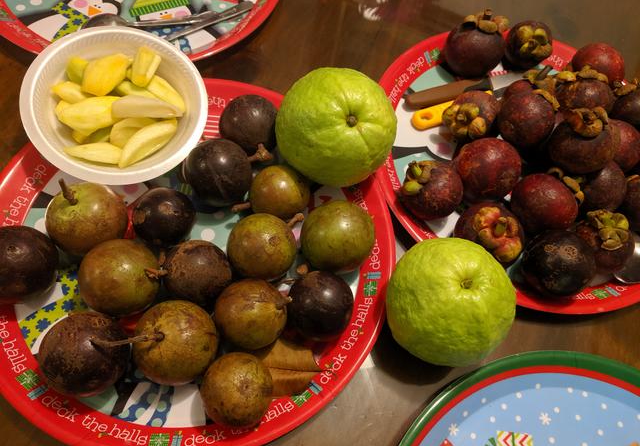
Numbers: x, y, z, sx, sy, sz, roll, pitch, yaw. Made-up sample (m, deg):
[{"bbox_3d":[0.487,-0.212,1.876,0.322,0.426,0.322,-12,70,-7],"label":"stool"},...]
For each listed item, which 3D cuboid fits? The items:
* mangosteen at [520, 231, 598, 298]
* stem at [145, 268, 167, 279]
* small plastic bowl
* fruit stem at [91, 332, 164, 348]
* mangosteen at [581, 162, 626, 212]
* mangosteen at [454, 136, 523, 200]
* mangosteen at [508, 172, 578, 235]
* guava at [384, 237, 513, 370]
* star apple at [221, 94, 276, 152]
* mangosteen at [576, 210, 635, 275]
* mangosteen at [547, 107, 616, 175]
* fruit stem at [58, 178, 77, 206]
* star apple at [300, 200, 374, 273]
[{"bbox_3d":[0.207,0.035,0.415,0.058,0.055,0.058,0,63,-8],"label":"mangosteen"},{"bbox_3d":[-0.118,0.036,0.346,0.018,0.008,0.008,3,68,30],"label":"stem"},{"bbox_3d":[-0.181,-0.097,0.438,0.151,0.050,0.151,4,72,-13],"label":"small plastic bowl"},{"bbox_3d":[-0.130,0.080,0.324,0.049,0.006,0.009,-2,90,-4],"label":"fruit stem"},{"bbox_3d":[0.272,-0.035,0.465,0.047,0.046,0.047,3,63,-6],"label":"mangosteen"},{"bbox_3d":[0.157,-0.050,0.450,0.062,0.058,0.061,3,63,-6],"label":"mangosteen"},{"bbox_3d":[0.208,-0.019,0.443,0.061,0.057,0.060,3,63,-6],"label":"mangosteen"},{"bbox_3d":[0.100,0.061,0.373,0.097,0.095,0.097,3,63,-6],"label":"guava"},{"bbox_3d":[-0.065,-0.091,0.444,0.054,0.053,0.054,0,63,-7],"label":"star apple"},{"bbox_3d":[0.257,0.017,0.434,0.051,0.051,0.051,0,66,17],"label":"mangosteen"},{"bbox_3d":[0.257,-0.081,0.472,0.063,0.058,0.063,3,63,-6],"label":"mangosteen"},{"bbox_3d":[-0.187,-0.024,0.356,0.006,0.023,0.006,-6,43,0],"label":"fruit stem"},{"bbox_3d":[0.015,0.012,0.406,0.062,0.061,0.062,0,63,-7],"label":"star apple"}]

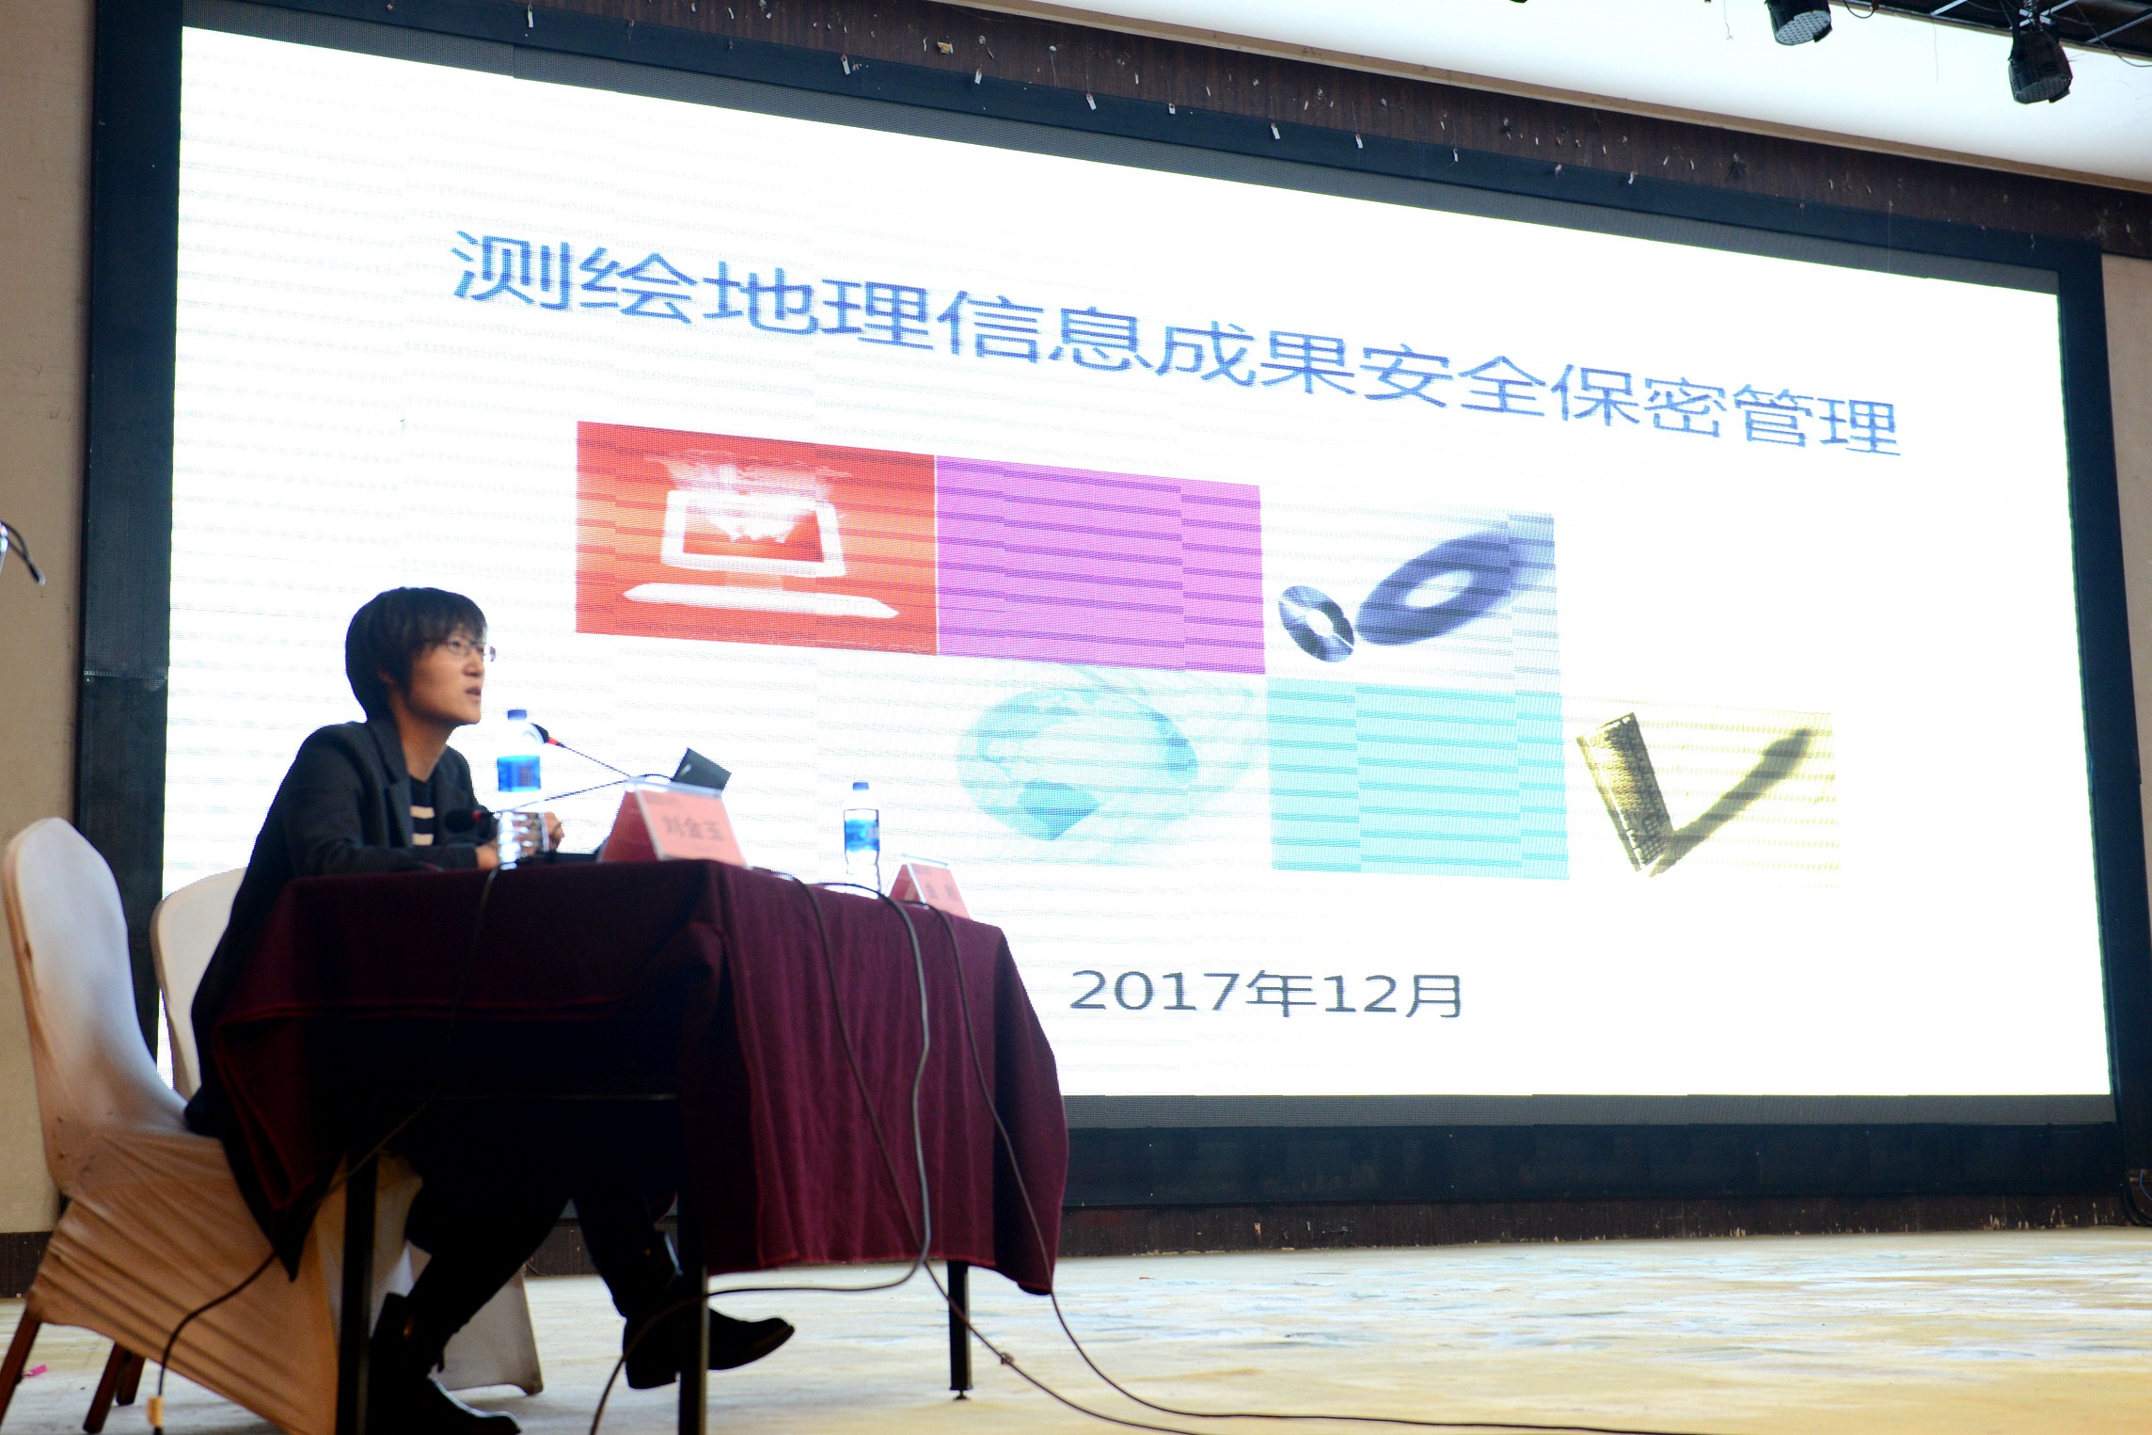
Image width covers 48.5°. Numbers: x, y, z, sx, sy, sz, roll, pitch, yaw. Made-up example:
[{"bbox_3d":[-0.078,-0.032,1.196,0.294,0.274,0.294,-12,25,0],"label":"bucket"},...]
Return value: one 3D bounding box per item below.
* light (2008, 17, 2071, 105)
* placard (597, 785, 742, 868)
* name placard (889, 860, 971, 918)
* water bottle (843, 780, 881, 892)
[{"bbox_3d":[2.538,-1.728,6.300,0.170,0.190,0.170,-5,-12,-22],"label":"light"},{"bbox_3d":[-0.456,0.124,2.740,0.081,0.093,0.195,-3,-8,23],"label":"placard"},{"bbox_3d":[-0.244,0.284,3.950,0.080,0.093,0.200,-2,-8,18],"label":"name placard"},{"bbox_3d":[-0.353,0.222,3.950,0.062,0.225,0.062,1,-8,-6],"label":"water bottle"}]

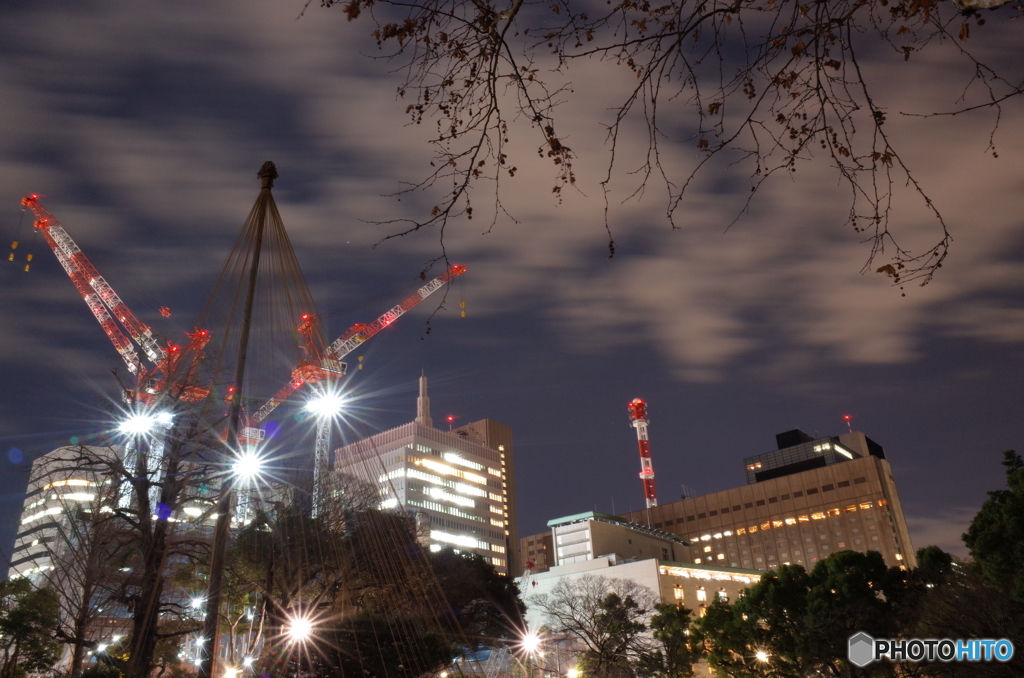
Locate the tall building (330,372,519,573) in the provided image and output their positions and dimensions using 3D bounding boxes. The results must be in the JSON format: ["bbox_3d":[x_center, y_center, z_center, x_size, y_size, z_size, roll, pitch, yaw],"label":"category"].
[{"bbox_3d":[-26.980,67.566,237.493,36.000,104.000,41.000,-23,-33,33],"label":"tall building"}]

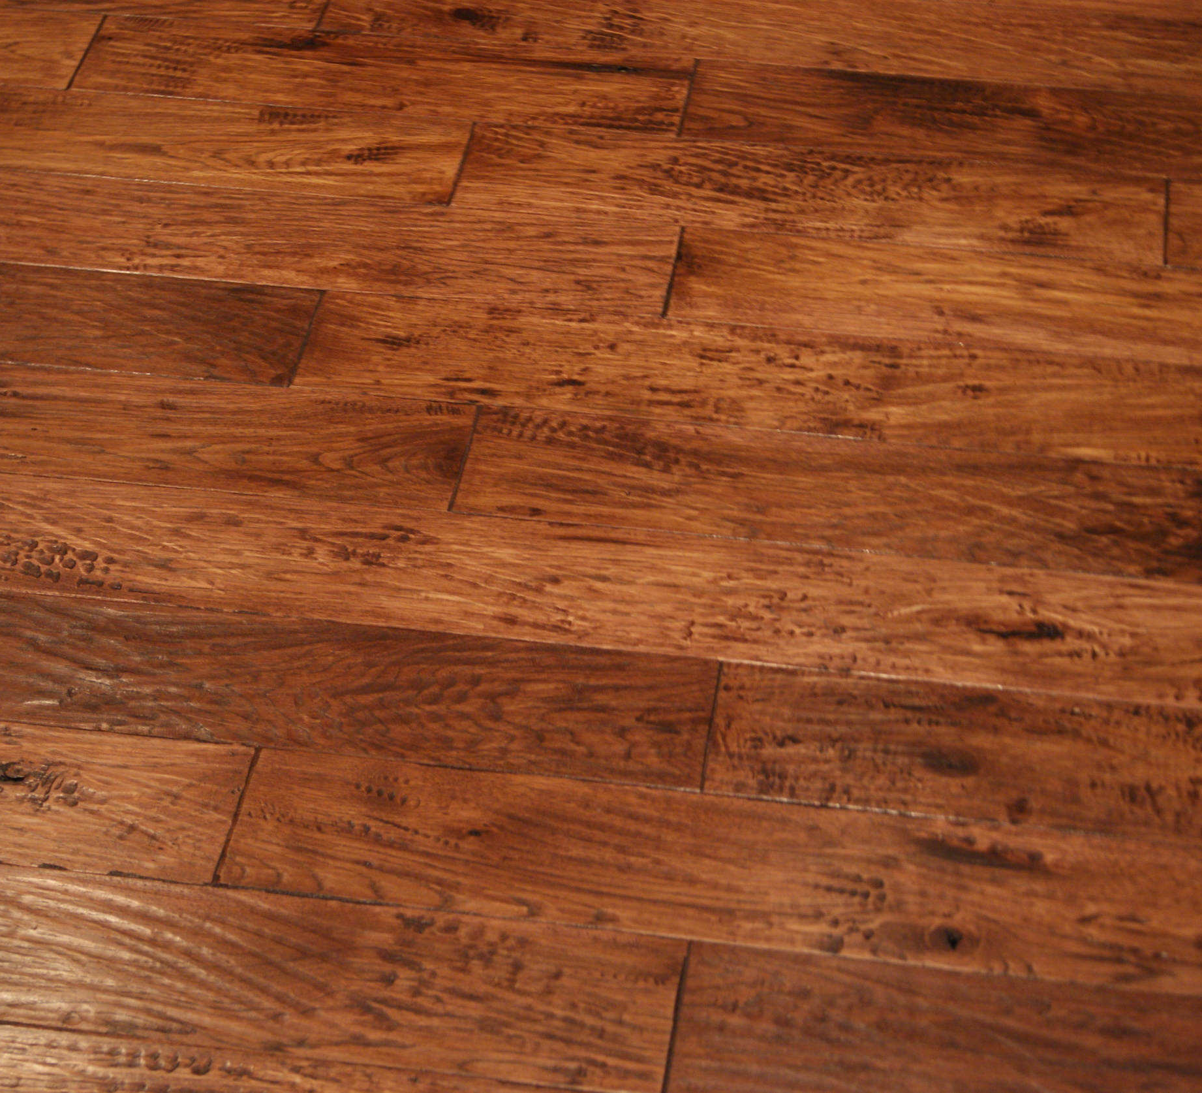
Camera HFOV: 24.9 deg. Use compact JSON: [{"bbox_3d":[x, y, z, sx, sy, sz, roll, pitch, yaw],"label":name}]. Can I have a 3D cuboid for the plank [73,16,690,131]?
[{"bbox_3d":[-0.200,-0.429,2.514,0.565,0.016,0.127,5,44,7],"label":"plank"}]

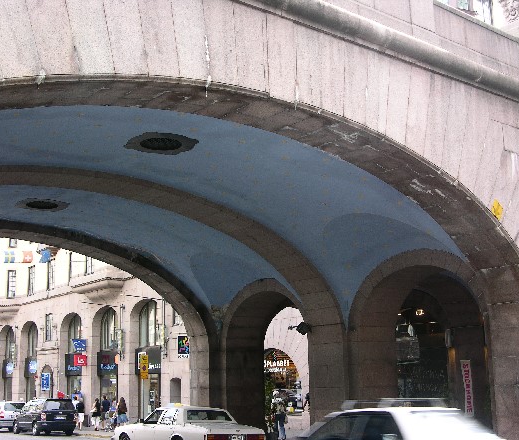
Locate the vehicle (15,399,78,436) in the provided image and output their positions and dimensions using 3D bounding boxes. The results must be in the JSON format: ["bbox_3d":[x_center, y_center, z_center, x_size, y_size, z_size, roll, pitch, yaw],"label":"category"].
[{"bbox_3d":[-11.200,10.230,40.500,1.950,1.740,4.750,6,-14,-31],"label":"vehicle"}]

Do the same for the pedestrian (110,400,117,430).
[{"bbox_3d":[-7.741,10.282,41.340,0.460,1.600,0.360,8,-15,-39],"label":"pedestrian"}]

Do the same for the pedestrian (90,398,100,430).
[{"bbox_3d":[-8.620,10.243,41.034,0.500,1.660,0.400,8,-15,-37],"label":"pedestrian"}]

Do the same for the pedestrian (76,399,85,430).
[{"bbox_3d":[-9.544,10.395,41.631,0.500,1.690,0.380,7,-14,-34],"label":"pedestrian"}]

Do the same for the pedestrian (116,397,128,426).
[{"bbox_3d":[-7.104,10.063,40.432,0.500,1.680,0.380,6,-14,-31],"label":"pedestrian"}]

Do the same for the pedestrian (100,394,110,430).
[{"bbox_3d":[-8.166,10.193,41.221,0.520,1.790,0.380,6,-14,-32],"label":"pedestrian"}]

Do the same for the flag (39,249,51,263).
[{"bbox_3d":[-10.741,1.785,39.000,0.650,0.680,0.100,5,-13,-27],"label":"flag"}]

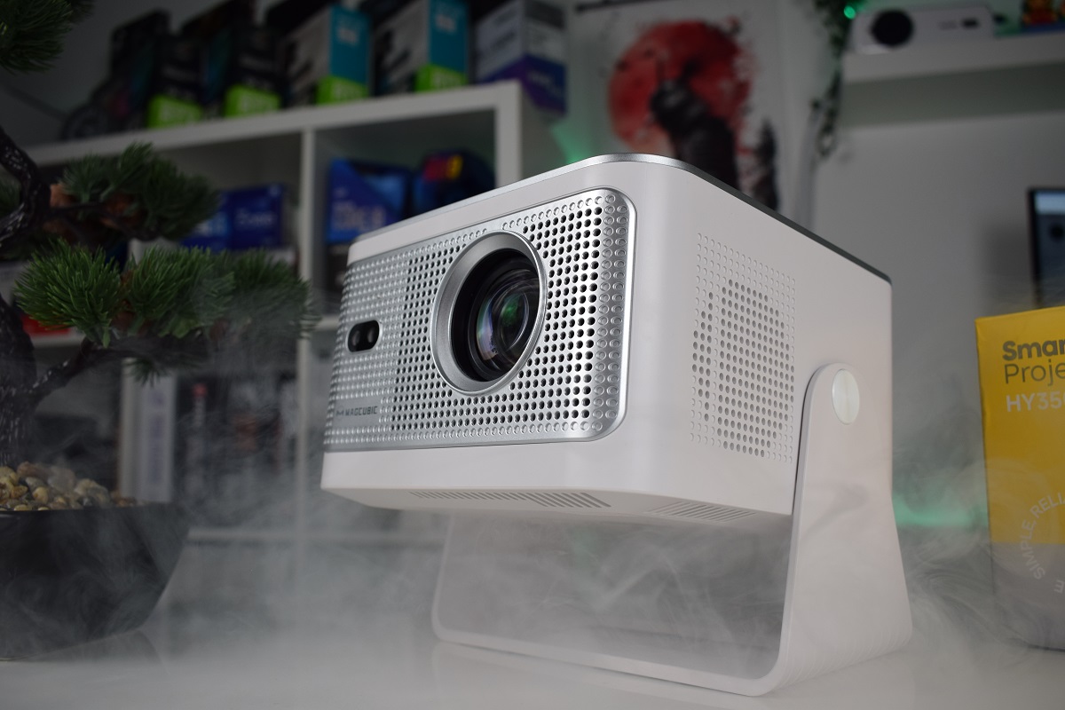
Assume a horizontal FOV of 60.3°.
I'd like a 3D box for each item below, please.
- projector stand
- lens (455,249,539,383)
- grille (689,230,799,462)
[{"bbox_3d":[0.071,0.095,0.552,0.141,0.156,0.255,7,-11,-44],"label":"projector stand"},{"bbox_3d":[-0.007,-0.016,0.443,0.035,0.063,0.063,16,-17,-42],"label":"lens"},{"bbox_3d":[0.098,-0.001,0.422,0.083,0.093,0.005,16,-17,-42],"label":"grille"}]

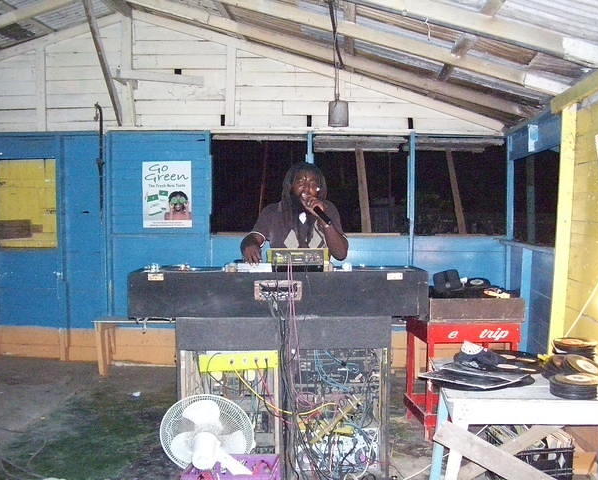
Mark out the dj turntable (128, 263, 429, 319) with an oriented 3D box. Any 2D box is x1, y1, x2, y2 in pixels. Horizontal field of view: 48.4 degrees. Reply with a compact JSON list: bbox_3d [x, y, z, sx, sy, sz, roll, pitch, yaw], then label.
[{"bbox_3d":[-0.103,0.258,3.649,1.530,0.260,0.450,0,3,0],"label":"dj turntable"}]

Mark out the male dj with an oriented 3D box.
[{"bbox_3d":[-0.037,0.369,4.096,0.640,1.690,0.460,0,3,0],"label":"male dj"}]

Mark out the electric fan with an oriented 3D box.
[{"bbox_3d":[-0.433,0.942,3.112,0.450,0.450,0.290,41,11,-12],"label":"electric fan"}]

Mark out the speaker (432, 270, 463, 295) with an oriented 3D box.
[{"bbox_3d":[0.940,0.262,4.200,0.170,0.160,0.140,0,3,-6],"label":"speaker"}]

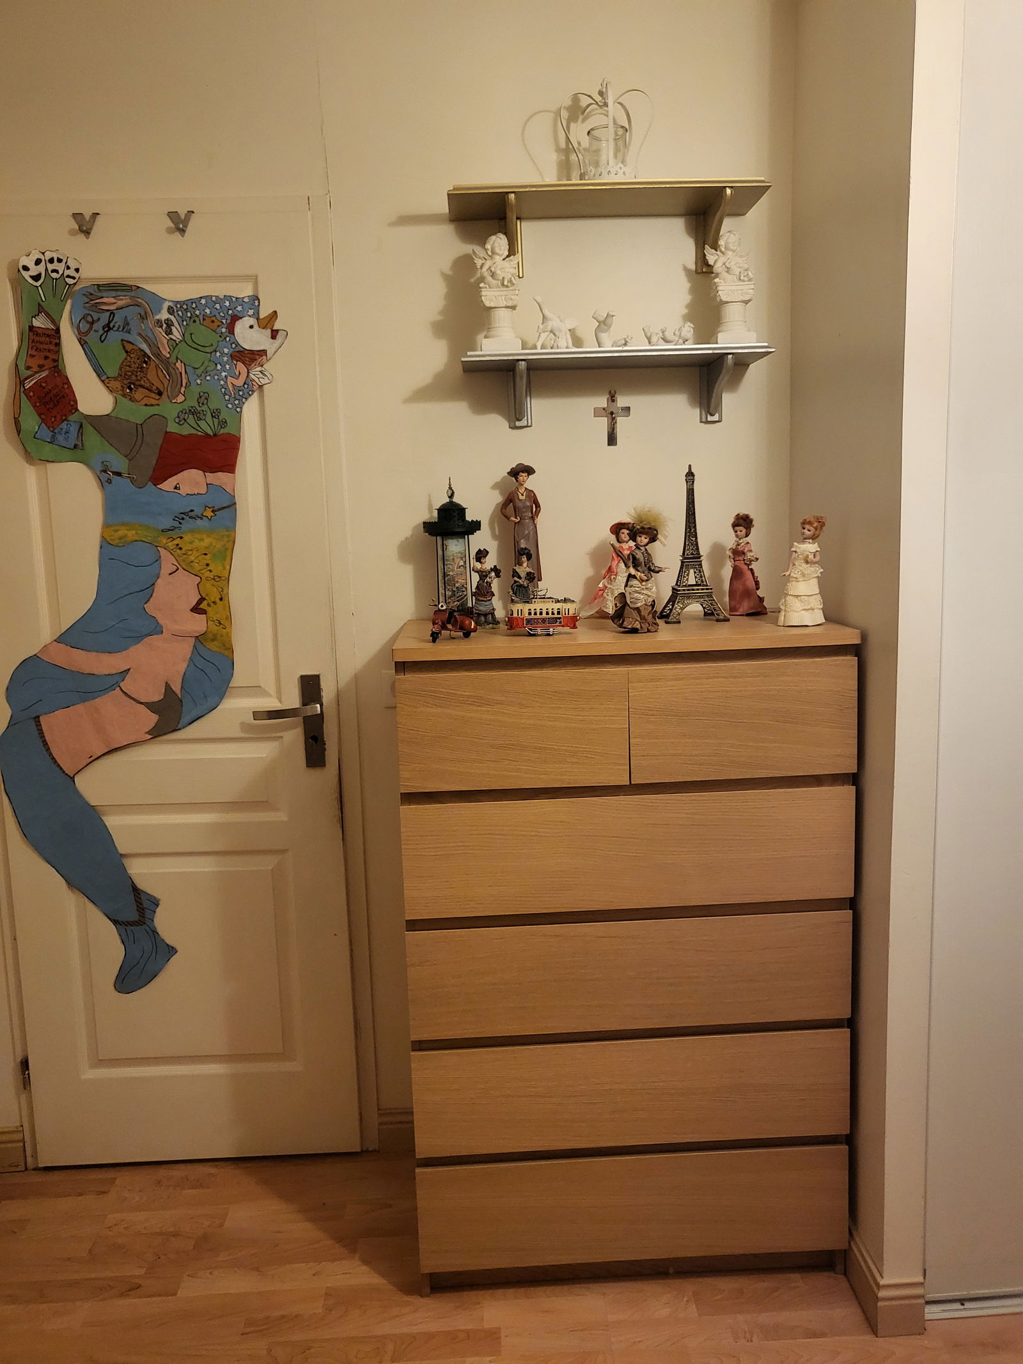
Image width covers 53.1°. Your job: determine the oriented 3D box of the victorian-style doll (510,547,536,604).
[{"bbox_3d":[0.024,-0.182,1.980,0.054,0.156,0.050,-2,8,-2],"label":"victorian-style doll"}]

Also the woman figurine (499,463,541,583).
[{"bbox_3d":[0.021,-0.291,2.146,0.084,0.327,0.072,-3,8,-12],"label":"woman figurine"}]

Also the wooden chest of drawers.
[{"bbox_3d":[0.207,0.499,2.070,0.800,1.228,0.483,-2,8,-2],"label":"wooden chest of drawers"}]

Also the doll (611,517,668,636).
[{"bbox_3d":[0.230,-0.200,1.871,0.098,0.213,0.092,-6,9,-27],"label":"doll"}]

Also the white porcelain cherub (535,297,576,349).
[{"bbox_3d":[0.089,-0.714,2.058,0.086,0.112,0.050,-2,8,-2],"label":"white porcelain cherub"}]

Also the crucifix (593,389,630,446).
[{"bbox_3d":[0.212,-0.555,2.155,0.076,0.120,0.014,-2,8,-2],"label":"crucifix"}]

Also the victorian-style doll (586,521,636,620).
[{"bbox_3d":[0.209,-0.232,2.143,0.102,0.201,0.082,-3,8,-12],"label":"victorian-style doll"}]

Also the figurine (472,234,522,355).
[{"bbox_3d":[-0.029,-0.762,2.019,0.100,0.234,0.085,-2,8,-2],"label":"figurine"}]

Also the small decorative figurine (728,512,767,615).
[{"bbox_3d":[0.490,-0.246,2.126,0.070,0.212,0.080,4,10,35],"label":"small decorative figurine"}]

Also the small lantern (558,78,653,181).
[{"bbox_3d":[0.187,-1.062,1.994,0.185,0.207,0.178,-2,8,-2],"label":"small lantern"}]

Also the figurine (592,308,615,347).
[{"bbox_3d":[0.184,-0.697,2.038,0.048,0.087,0.050,-2,8,-2],"label":"figurine"}]

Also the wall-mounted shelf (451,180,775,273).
[{"bbox_3d":[0.185,-0.891,2.022,0.610,0.132,0.180,-2,8,-2],"label":"wall-mounted shelf"}]

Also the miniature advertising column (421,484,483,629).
[{"bbox_3d":[-0.122,-0.267,2.103,0.119,0.297,0.117,-2,8,-2],"label":"miniature advertising column"}]

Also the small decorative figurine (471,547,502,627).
[{"bbox_3d":[-0.048,-0.185,2.022,0.056,0.156,0.052,-3,8,-10],"label":"small decorative figurine"}]

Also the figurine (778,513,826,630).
[{"bbox_3d":[0.541,-0.209,1.907,0.085,0.202,0.085,3,9,30],"label":"figurine"}]

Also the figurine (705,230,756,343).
[{"bbox_3d":[0.438,-0.784,2.053,0.094,0.230,0.085,-2,8,-2],"label":"figurine"}]

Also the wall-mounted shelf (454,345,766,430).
[{"bbox_3d":[0.207,-0.597,2.081,0.608,0.136,0.170,-2,8,-2],"label":"wall-mounted shelf"}]

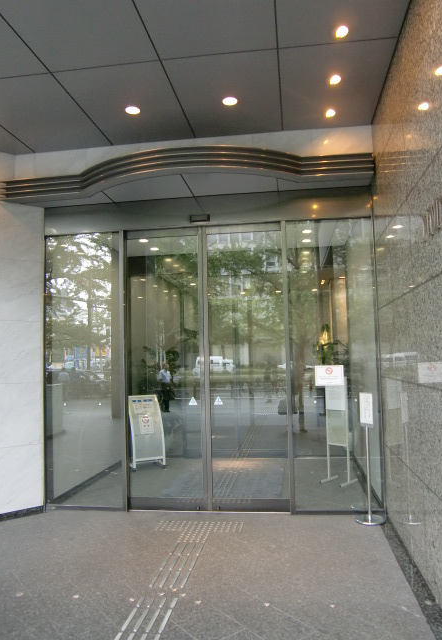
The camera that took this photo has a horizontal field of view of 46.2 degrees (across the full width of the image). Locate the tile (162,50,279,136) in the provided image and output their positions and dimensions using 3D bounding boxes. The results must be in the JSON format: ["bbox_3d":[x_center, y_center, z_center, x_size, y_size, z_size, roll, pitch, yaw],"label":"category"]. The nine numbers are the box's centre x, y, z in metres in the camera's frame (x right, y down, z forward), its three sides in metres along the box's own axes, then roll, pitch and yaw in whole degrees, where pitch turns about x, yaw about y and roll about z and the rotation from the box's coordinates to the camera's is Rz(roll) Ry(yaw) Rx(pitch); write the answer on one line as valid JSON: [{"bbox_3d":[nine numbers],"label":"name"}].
[{"bbox_3d":[0.086,-1.983,4.648,0.902,0.030,1.431,-2,-4,8],"label":"tile"}]

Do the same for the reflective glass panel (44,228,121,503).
[{"bbox_3d":[-1.509,0.526,5.707,0.904,3.021,0.050,-2,-4,8],"label":"reflective glass panel"}]

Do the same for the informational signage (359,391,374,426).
[{"bbox_3d":[1.437,0.891,5.100,0.025,0.335,0.215,0,-4,-25],"label":"informational signage"}]

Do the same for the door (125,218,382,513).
[{"bbox_3d":[0.282,0.480,5.455,2.683,3.031,0.100,-2,-4,8],"label":"door"}]

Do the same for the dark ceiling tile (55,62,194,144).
[{"bbox_3d":[-0.809,-1.953,4.774,0.902,0.030,1.431,-2,-4,8],"label":"dark ceiling tile"}]

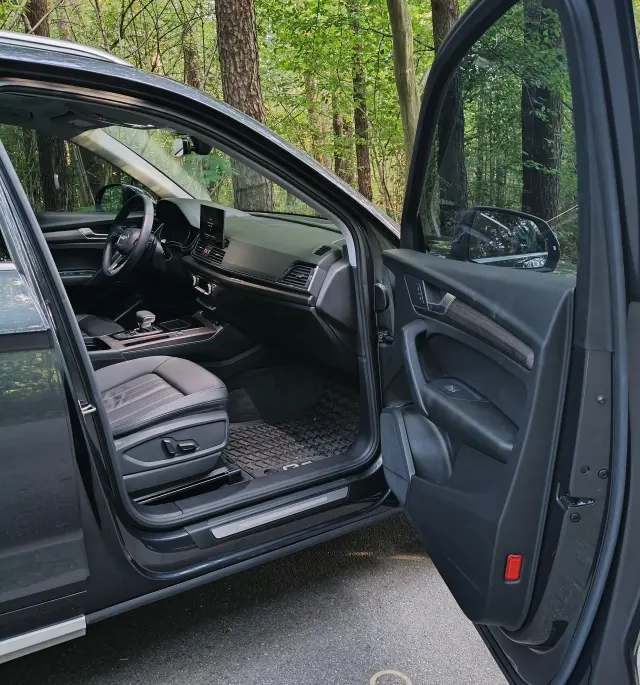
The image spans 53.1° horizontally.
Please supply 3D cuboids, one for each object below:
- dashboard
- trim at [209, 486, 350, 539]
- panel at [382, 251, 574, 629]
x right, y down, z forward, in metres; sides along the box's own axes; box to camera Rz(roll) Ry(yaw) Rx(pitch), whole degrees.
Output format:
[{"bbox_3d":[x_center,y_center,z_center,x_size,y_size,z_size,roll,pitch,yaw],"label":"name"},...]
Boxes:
[{"bbox_3d":[-0.245,-0.299,2.500,0.500,0.470,1.420,-12,19,-27],"label":"dashboard"},{"bbox_3d":[-0.107,0.488,1.842,0.440,0.025,0.050,-12,19,-27],"label":"trim"},{"bbox_3d":[0.276,0.155,1.451,0.150,0.740,0.950,-5,17,-8],"label":"panel"}]

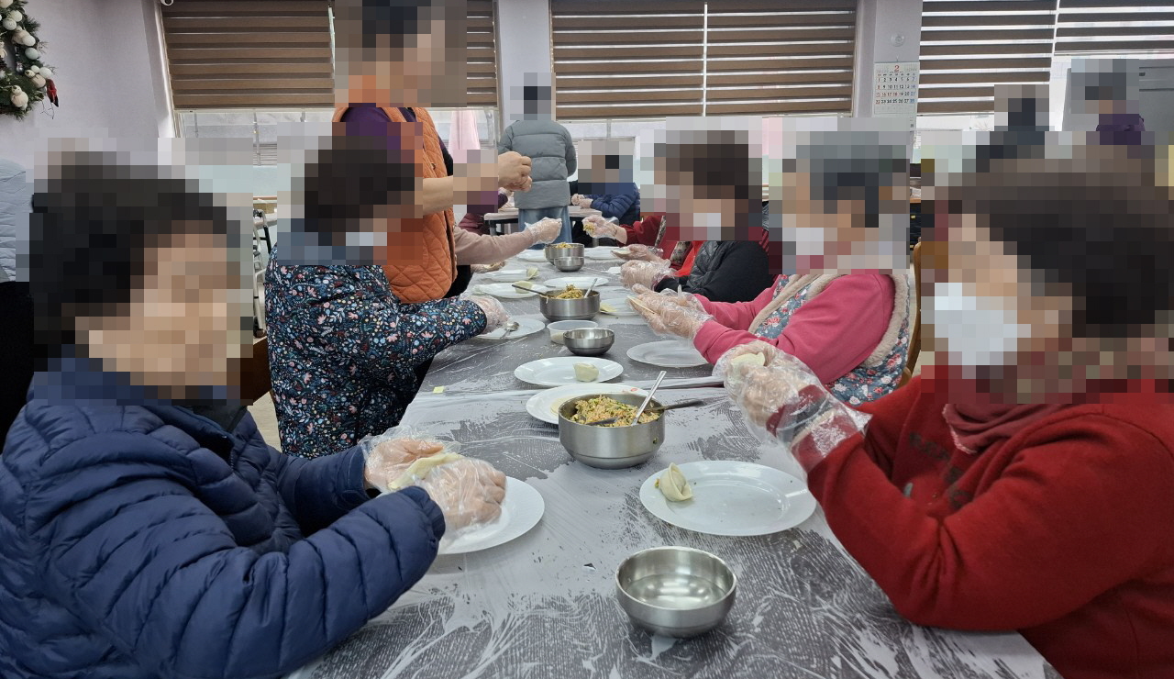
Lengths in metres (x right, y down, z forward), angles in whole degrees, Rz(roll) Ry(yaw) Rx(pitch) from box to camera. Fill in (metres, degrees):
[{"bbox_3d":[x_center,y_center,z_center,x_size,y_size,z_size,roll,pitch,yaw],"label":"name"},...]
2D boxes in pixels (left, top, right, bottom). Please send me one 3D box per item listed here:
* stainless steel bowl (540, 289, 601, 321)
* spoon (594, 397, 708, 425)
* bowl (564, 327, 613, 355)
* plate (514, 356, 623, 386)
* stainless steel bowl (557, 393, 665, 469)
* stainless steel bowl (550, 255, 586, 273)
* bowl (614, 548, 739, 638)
[{"bbox_3d":[-0.050,-0.101,2.345,0.176,0.075,0.176,-1,14,0],"label":"stainless steel bowl"},{"bbox_3d":[0.104,0.116,1.287,0.210,0.025,0.042,-11,17,-27],"label":"spoon"},{"bbox_3d":[0.007,0.007,2.008,0.131,0.050,0.131,-1,13,0],"label":"bowl"},{"bbox_3d":[-0.039,0.079,1.714,0.239,0.022,0.239,-1,14,0],"label":"plate"},{"bbox_3d":[0.043,0.157,1.310,0.180,0.083,0.180,-1,13,0],"label":"stainless steel bowl"},{"bbox_3d":[-0.075,-0.326,3.402,0.131,0.050,0.131,-1,13,0],"label":"stainless steel bowl"},{"bbox_3d":[0.096,0.275,0.843,0.128,0.045,0.128,-1,14,0],"label":"bowl"}]

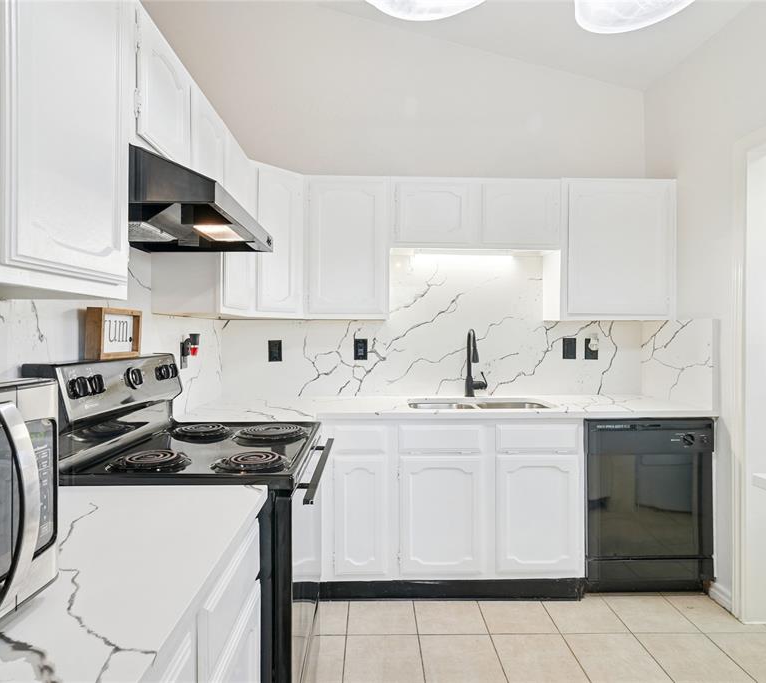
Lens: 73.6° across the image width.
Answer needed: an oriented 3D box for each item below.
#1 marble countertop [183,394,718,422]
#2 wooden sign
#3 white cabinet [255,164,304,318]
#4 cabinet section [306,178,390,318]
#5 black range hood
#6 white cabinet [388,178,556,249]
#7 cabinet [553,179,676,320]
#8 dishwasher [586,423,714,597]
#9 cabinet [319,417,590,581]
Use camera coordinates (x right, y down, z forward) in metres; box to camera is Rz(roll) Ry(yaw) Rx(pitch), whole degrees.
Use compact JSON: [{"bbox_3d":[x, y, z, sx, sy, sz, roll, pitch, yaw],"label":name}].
[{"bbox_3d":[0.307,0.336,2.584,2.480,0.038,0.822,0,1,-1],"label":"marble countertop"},{"bbox_3d":[-0.858,-0.021,1.637,0.050,0.150,0.267,0,1,-1],"label":"wooden sign"},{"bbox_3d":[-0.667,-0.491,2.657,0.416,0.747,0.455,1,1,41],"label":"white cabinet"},{"bbox_3d":[-0.195,-0.503,2.910,0.455,0.757,0.320,0,1,-1],"label":"cabinet section"},{"bbox_3d":[-0.666,-0.427,1.650,0.480,0.148,0.752,0,1,-1],"label":"black range hood"},{"bbox_3d":[0.477,-0.673,2.826,0.898,0.375,0.332,0,1,-1],"label":"white cabinet"},{"bbox_3d":[1.237,-0.486,2.848,0.610,0.747,0.332,0,1,-1],"label":"cabinet"},{"bbox_3d":[1.241,0.796,2.689,0.608,0.874,0.604,0,1,-1],"label":"dishwasher"},{"bbox_3d":[0.321,0.751,2.692,1.234,0.787,0.599,0,1,-1],"label":"cabinet"}]

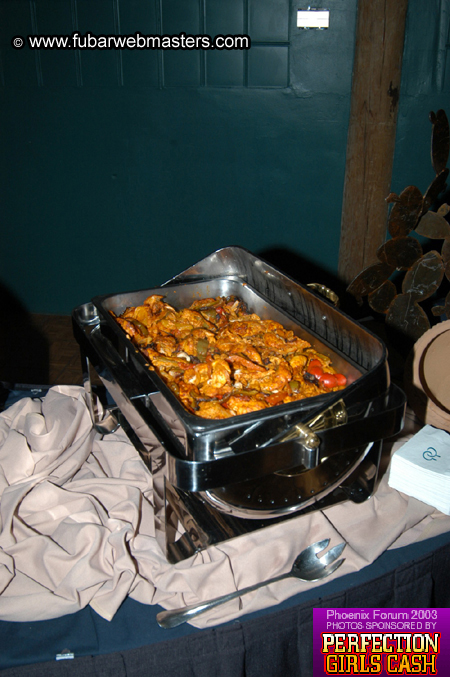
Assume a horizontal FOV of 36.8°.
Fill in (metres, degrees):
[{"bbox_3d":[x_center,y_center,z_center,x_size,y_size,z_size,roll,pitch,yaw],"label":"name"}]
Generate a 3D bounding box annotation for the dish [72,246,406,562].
[{"bbox_3d":[-0.002,0.079,1.236,0.405,0.343,0.620,-11,27,-23],"label":"dish"}]

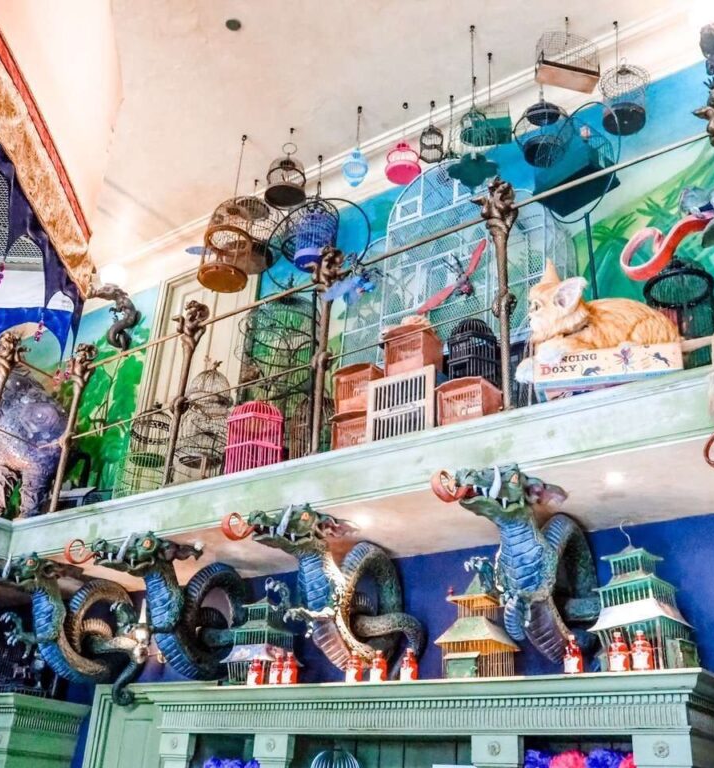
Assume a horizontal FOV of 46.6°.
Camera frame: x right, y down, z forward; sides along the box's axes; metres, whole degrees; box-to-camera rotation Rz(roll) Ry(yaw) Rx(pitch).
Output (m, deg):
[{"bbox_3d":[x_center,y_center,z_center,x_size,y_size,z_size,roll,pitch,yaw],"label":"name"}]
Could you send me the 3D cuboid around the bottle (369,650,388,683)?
[{"bbox_3d":[0.095,1.288,3.780,0.080,0.138,0.080,3,-27,1],"label":"bottle"}]

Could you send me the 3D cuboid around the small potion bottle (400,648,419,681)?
[{"bbox_3d":[0.248,1.323,3.888,0.084,0.153,0.084,2,-26,1],"label":"small potion bottle"}]

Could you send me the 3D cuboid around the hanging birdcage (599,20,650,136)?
[{"bbox_3d":[1.538,-1.846,4.881,0.296,0.793,0.296,-15,-32,32],"label":"hanging birdcage"}]

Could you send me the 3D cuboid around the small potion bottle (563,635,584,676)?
[{"bbox_3d":[0.900,1.141,3.461,0.080,0.162,0.080,-15,-32,32],"label":"small potion bottle"}]

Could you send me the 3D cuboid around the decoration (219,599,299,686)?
[{"bbox_3d":[-0.522,1.454,4.649,0.332,0.520,0.332,-15,-32,32],"label":"decoration"}]

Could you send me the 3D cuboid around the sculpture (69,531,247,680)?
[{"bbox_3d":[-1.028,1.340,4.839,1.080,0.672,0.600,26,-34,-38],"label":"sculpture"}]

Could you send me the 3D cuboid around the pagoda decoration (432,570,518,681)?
[{"bbox_3d":[0.542,1.076,3.711,0.276,0.502,0.288,-15,-32,33],"label":"pagoda decoration"}]

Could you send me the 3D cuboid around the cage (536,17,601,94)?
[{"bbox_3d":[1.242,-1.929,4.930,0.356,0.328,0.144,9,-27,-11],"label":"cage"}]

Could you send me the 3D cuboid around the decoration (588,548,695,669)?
[{"bbox_3d":[1.159,0.936,3.421,0.296,0.558,0.368,23,-33,-34],"label":"decoration"}]

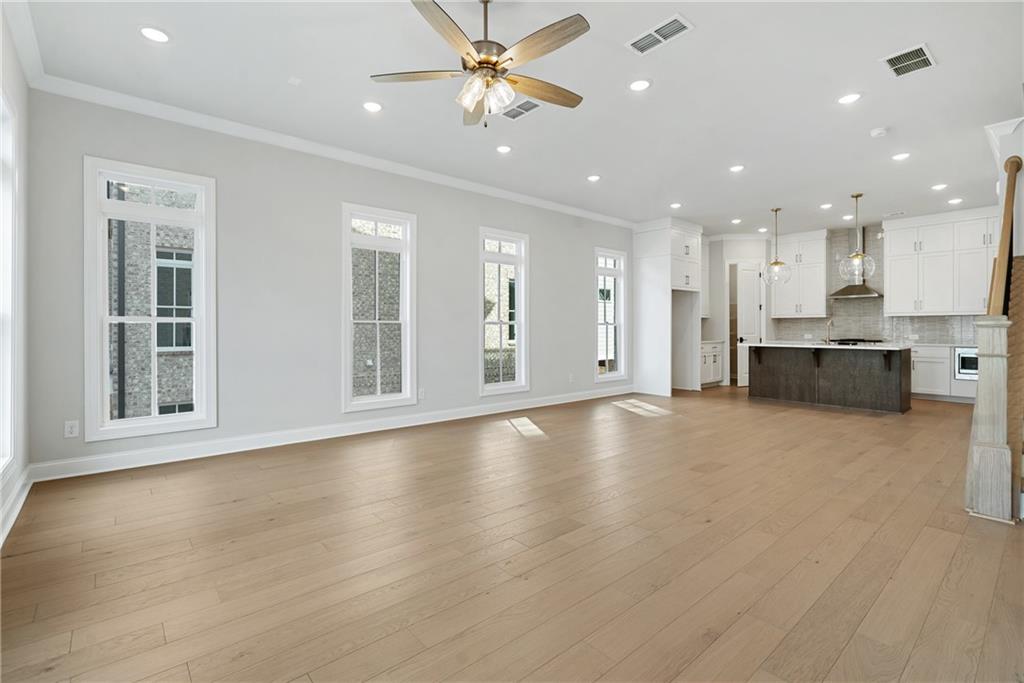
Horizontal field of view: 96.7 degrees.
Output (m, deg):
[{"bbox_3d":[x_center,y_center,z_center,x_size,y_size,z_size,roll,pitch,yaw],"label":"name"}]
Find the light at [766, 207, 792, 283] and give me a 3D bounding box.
[{"bbox_3d":[4.213,-1.489,7.252,0.400,1.206,0.400,-1,2,-40],"label":"light"}]

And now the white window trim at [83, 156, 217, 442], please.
[{"bbox_3d":[-3.078,-0.338,3.929,0.878,2.265,0.120,-1,2,-40],"label":"white window trim"}]

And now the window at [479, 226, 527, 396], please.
[{"bbox_3d":[-0.108,-0.399,6.307,0.871,2.233,0.130,-1,2,-40],"label":"window"}]

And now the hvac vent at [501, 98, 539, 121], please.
[{"bbox_3d":[0.077,-1.996,3.952,0.164,0.025,0.360,-1,2,-40],"label":"hvac vent"}]

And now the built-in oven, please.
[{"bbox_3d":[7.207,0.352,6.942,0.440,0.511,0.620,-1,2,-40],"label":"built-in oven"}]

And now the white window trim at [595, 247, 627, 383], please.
[{"bbox_3d":[1.690,-0.440,7.887,0.871,2.250,0.120,-1,2,-40],"label":"white window trim"}]

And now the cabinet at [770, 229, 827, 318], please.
[{"bbox_3d":[5.733,-1.299,9.004,0.340,1.668,0.947,-1,2,-40],"label":"cabinet"}]

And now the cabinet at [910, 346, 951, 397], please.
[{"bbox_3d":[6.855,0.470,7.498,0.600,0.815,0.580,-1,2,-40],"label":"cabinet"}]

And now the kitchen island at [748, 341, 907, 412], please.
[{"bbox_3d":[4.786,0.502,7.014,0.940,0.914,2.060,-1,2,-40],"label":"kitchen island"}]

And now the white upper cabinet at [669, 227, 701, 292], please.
[{"bbox_3d":[2.853,-1.410,8.211,1.010,1.050,0.666,-1,2,-40],"label":"white upper cabinet"}]

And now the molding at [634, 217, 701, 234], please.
[{"bbox_3d":[2.870,-2.023,8.281,1.129,0.187,0.752,-1,2,-40],"label":"molding"}]

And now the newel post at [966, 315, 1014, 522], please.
[{"bbox_3d":[2.980,0.458,2.817,0.177,1.223,0.182,-1,2,-40],"label":"newel post"}]

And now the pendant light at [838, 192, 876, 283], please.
[{"bbox_3d":[4.879,-1.470,6.450,0.400,1.206,0.400,-1,2,-40],"label":"pendant light"}]

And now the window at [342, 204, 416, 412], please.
[{"bbox_3d":[-1.484,-0.361,5.137,0.875,2.229,0.130,-1,2,-40],"label":"window"}]

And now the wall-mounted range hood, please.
[{"bbox_3d":[6.322,-1.461,8.367,0.490,1.319,0.741,-1,2,-40],"label":"wall-mounted range hood"}]

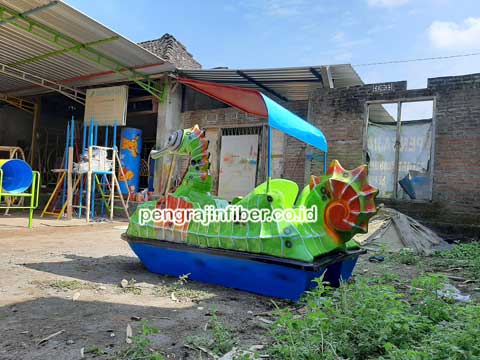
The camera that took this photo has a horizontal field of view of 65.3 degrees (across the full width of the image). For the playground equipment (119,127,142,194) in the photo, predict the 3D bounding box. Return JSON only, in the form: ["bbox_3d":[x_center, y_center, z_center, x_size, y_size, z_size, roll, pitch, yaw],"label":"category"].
[{"bbox_3d":[-3.555,-0.616,12.200,0.660,2.160,0.640,2,-1,4],"label":"playground equipment"}]

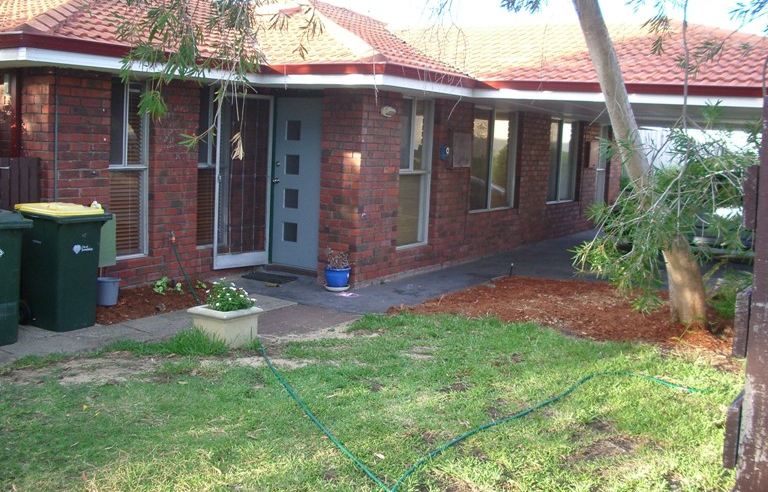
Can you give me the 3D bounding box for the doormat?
[{"bbox_3d":[-1.366,0.369,9.221,0.630,0.015,0.400,8,10,34],"label":"doormat"}]

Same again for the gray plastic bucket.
[{"bbox_3d":[-2.682,0.441,7.518,0.280,0.255,0.280,3,8,0],"label":"gray plastic bucket"}]

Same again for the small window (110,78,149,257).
[{"bbox_3d":[-2.651,-0.793,8.024,0.080,1.860,0.550,8,10,34],"label":"small window"}]

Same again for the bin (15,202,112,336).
[{"bbox_3d":[-2.853,0.174,6.935,0.735,1.060,0.550,8,10,34],"label":"bin"}]

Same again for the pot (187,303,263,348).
[{"bbox_3d":[-1.350,0.673,6.607,0.445,0.320,0.445,8,10,34],"label":"pot"}]

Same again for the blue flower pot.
[{"bbox_3d":[-0.517,0.368,8.724,0.280,0.245,0.280,3,8,0],"label":"blue flower pot"}]

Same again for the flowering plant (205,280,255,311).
[{"bbox_3d":[-1.304,0.421,6.577,0.350,0.240,0.350,3,8,0],"label":"flowering plant"}]

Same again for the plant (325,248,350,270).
[{"bbox_3d":[-0.507,0.133,8.690,0.250,0.250,0.250,3,8,0],"label":"plant"}]

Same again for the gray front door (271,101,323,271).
[{"bbox_3d":[-1.035,-0.740,9.303,0.810,2.040,0.050,8,10,34],"label":"gray front door"}]

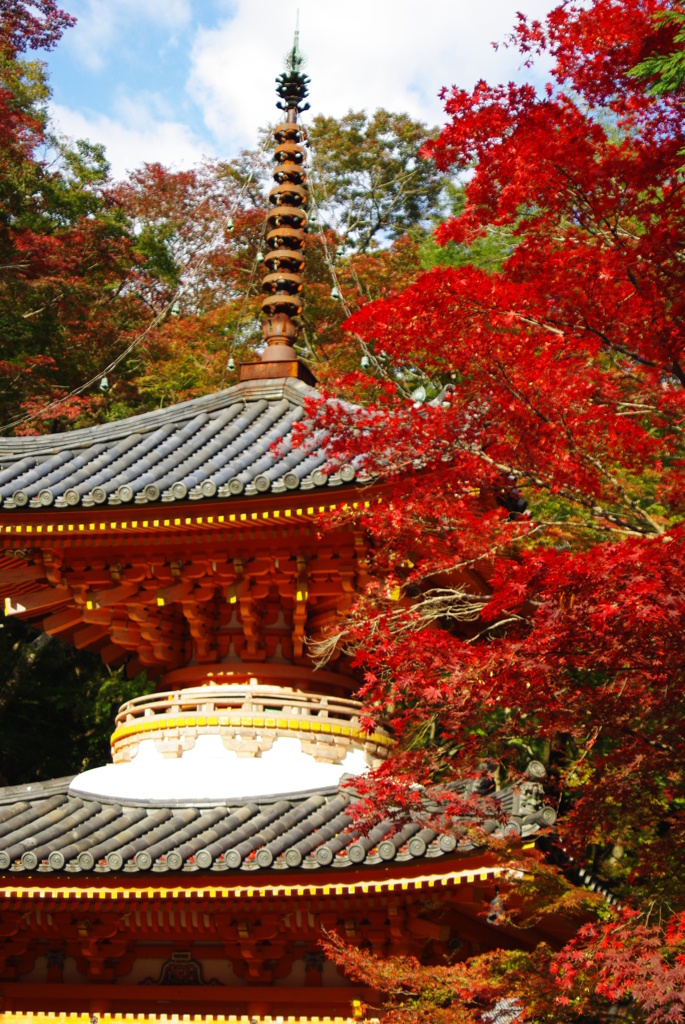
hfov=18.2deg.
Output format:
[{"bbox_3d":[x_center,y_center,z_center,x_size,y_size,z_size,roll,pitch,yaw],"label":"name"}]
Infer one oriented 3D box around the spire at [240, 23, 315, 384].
[{"bbox_3d":[-0.638,-3.652,25.170,0.668,4.844,0.668,-3,-19,17],"label":"spire"}]

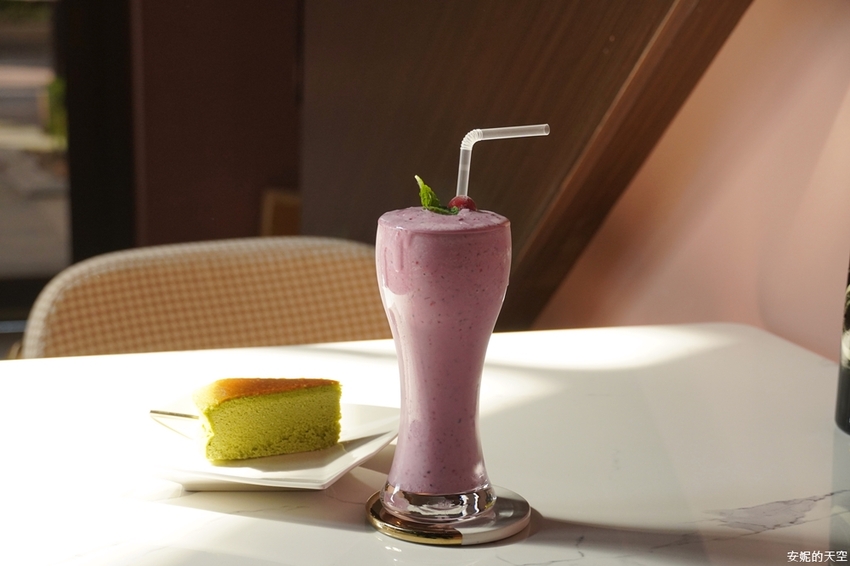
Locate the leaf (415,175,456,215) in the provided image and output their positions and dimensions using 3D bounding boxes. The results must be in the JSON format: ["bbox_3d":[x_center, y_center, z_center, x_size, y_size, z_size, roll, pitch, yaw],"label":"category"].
[{"bbox_3d":[0.005,-0.055,1.022,0.025,0.025,0.019,1,13,0],"label":"leaf"}]

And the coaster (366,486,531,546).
[{"bbox_3d":[0.015,0.143,1.038,0.100,0.007,0.100,1,13,0],"label":"coaster"}]

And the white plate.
[{"bbox_3d":[-0.107,0.108,1.145,0.160,0.022,0.150,4,13,13],"label":"white plate"}]

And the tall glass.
[{"bbox_3d":[0.010,0.050,1.016,0.082,0.184,0.082,1,13,0],"label":"tall glass"}]

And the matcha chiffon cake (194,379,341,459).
[{"bbox_3d":[-0.105,0.092,1.124,0.102,0.045,0.055,-2,13,-14],"label":"matcha chiffon cake"}]

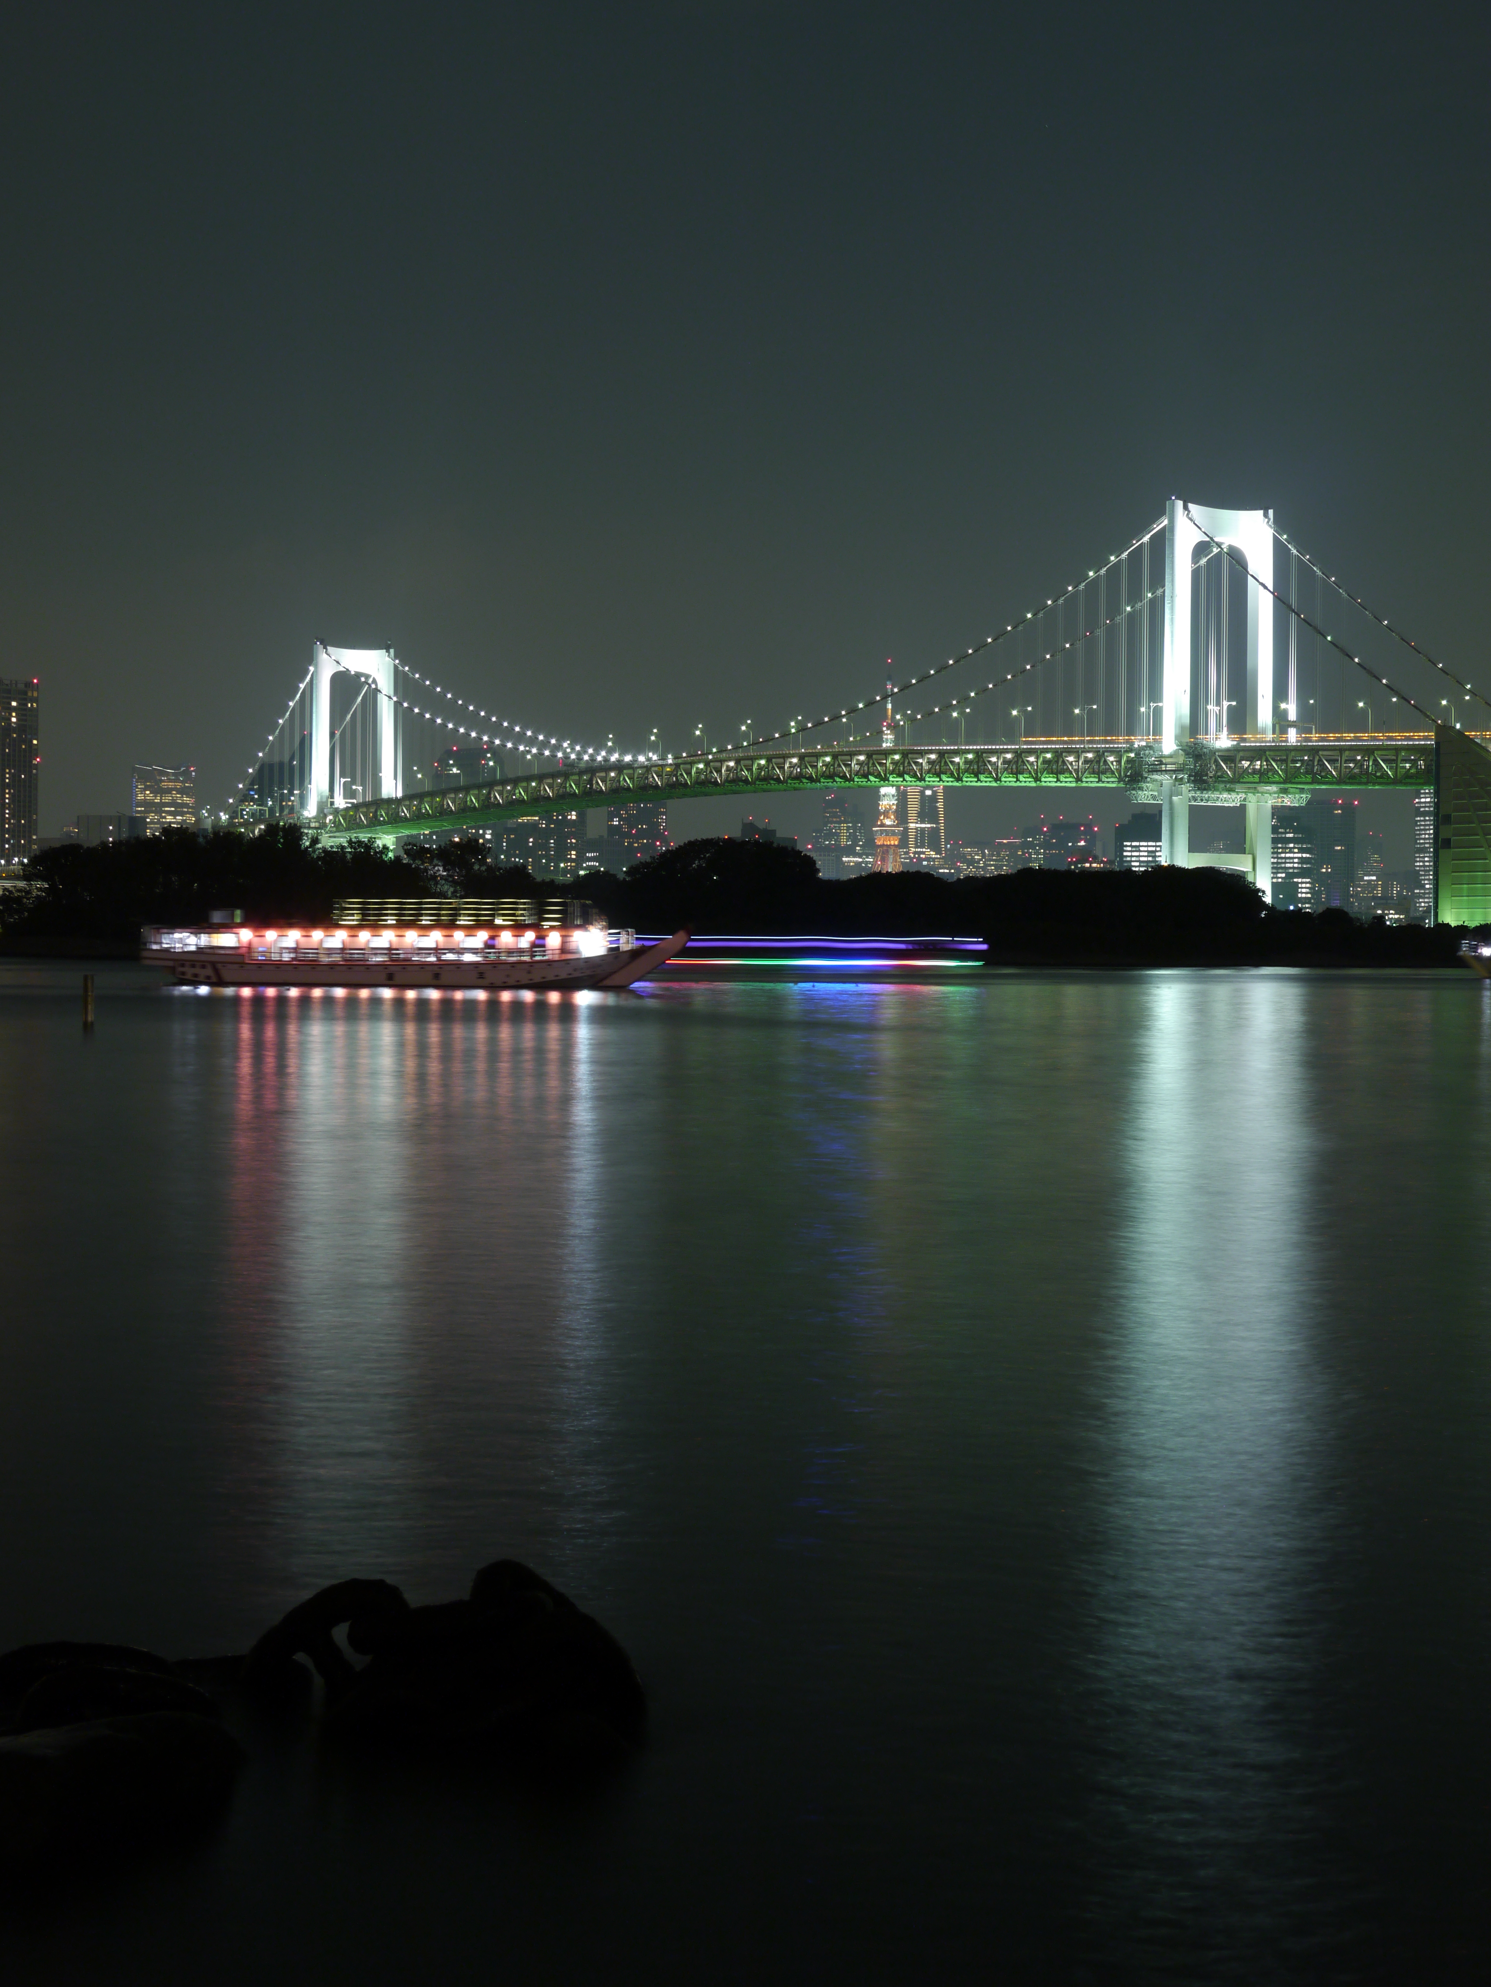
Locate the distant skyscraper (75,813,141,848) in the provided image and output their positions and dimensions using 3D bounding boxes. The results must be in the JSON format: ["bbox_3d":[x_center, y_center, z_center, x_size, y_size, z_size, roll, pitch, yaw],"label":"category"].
[{"bbox_3d":[-339.160,-60.410,1899.580,32.000,72.000,28.000,0,1,10],"label":"distant skyscraper"}]

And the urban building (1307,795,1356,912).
[{"bbox_3d":[504.270,-100.510,3059.200,44.000,135.000,40.000,0,1,9],"label":"urban building"}]

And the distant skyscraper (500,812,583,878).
[{"bbox_3d":[-152.840,-84.620,2649.380,60.000,105.000,32.000,0,1,-3],"label":"distant skyscraper"}]

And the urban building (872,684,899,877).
[{"bbox_3d":[167.120,-229.480,4157.860,88.000,333.000,88.000,0,1,-43],"label":"urban building"}]

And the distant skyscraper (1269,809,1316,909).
[{"bbox_3d":[431.470,-86.620,2819.340,40.000,112.000,38.000,0,1,9],"label":"distant skyscraper"}]

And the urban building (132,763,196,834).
[{"bbox_3d":[-850.690,-210.570,5218.300,90.000,238.000,85.000,0,1,-9],"label":"urban building"}]

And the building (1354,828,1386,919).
[{"bbox_3d":[745.670,-120.570,4249.120,40.000,140.000,38.000,0,1,10],"label":"building"}]

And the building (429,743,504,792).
[{"bbox_3d":[-244.710,-129.560,3148.930,68.000,178.000,45.000,0,1,-4],"label":"building"}]

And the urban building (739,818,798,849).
[{"bbox_3d":[18.670,-88.040,2899.360,48.000,104.000,36.000,0,1,0],"label":"urban building"}]

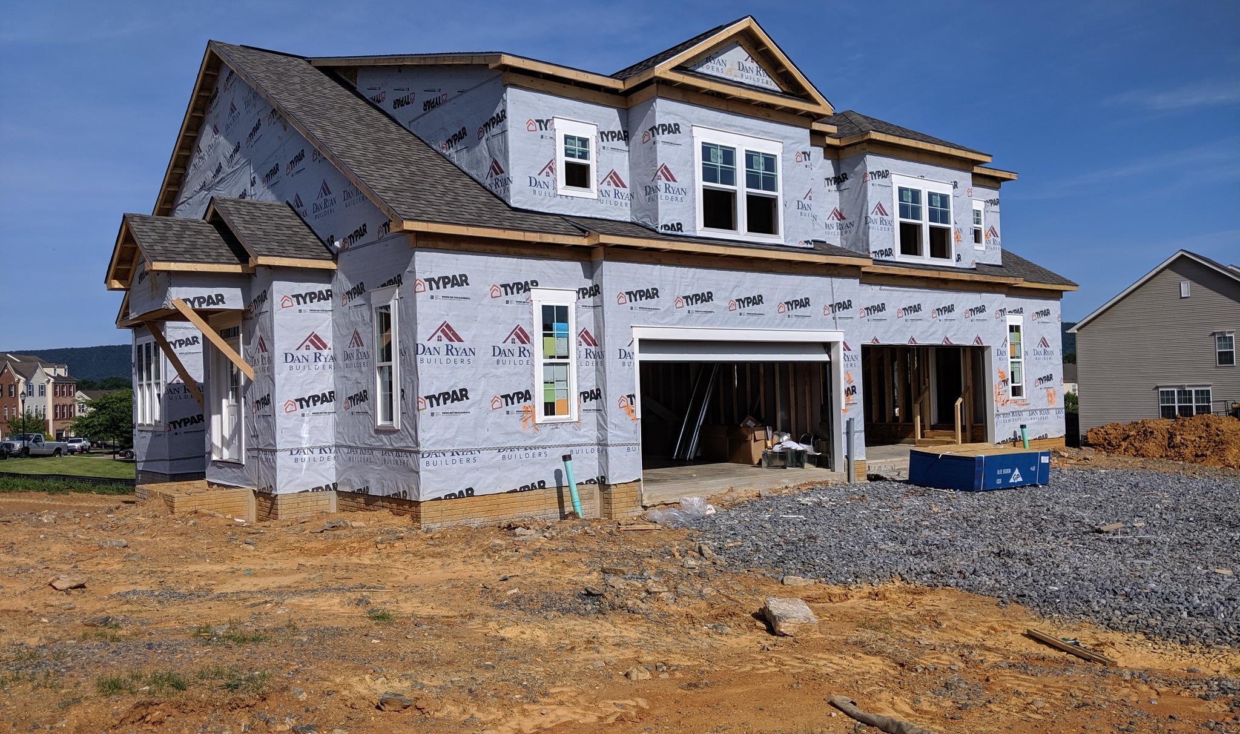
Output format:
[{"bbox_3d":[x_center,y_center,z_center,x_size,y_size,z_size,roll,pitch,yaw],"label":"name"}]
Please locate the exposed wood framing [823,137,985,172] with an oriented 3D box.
[{"bbox_3d":[6.454,-4.555,20.929,4.200,0.290,0.250,0,-2,-36],"label":"exposed wood framing"}]

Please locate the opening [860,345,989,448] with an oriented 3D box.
[{"bbox_3d":[6.677,0.711,20.888,4.550,2.340,0.220,0,-2,-36],"label":"opening"}]

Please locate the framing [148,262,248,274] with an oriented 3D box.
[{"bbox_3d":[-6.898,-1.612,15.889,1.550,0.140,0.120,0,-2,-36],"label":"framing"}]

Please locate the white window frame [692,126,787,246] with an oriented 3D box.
[{"bbox_3d":[2.086,-3.130,16.916,2.090,1.850,0.130,0,-2,-36],"label":"white window frame"}]

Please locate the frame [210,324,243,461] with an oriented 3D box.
[{"bbox_3d":[-6.798,0.452,16.703,0.140,2.370,1.708,0,-2,-40],"label":"frame"}]

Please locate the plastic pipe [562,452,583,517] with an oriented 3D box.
[{"bbox_3d":[-0.697,1.766,14.417,0.130,0.960,0.130,-7,-6,-36],"label":"plastic pipe"}]

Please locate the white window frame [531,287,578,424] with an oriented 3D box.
[{"bbox_3d":[-0.974,-0.177,14.772,0.810,2.030,0.100,0,-2,-36],"label":"white window frame"}]

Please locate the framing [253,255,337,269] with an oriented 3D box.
[{"bbox_3d":[-5.095,-1.614,15.101,1.330,0.165,0.200,0,-2,-36],"label":"framing"}]

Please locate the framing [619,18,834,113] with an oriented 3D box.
[{"bbox_3d":[2.029,-5.413,17.232,4.270,1.420,0.850,0,-2,-36],"label":"framing"}]

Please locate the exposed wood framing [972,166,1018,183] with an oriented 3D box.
[{"bbox_3d":[9.200,-4.761,23.764,2.050,0.140,0.100,0,-2,-36],"label":"exposed wood framing"}]

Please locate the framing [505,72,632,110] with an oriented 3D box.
[{"bbox_3d":[-0.771,-4.528,15.827,2.440,0.240,0.100,0,-2,-36],"label":"framing"}]

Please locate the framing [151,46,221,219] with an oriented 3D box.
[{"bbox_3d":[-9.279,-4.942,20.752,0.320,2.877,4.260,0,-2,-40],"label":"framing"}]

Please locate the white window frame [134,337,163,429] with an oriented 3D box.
[{"bbox_3d":[-10.595,0.364,21.765,0.130,2.100,3.050,0,-2,-36],"label":"white window frame"}]

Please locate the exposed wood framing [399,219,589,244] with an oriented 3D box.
[{"bbox_3d":[-1.764,-1.918,14.062,3.030,0.150,0.140,0,-2,-36],"label":"exposed wood framing"}]

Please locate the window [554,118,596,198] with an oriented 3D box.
[{"bbox_3d":[-0.702,-3.421,15.882,0.845,1.255,0.100,0,-2,-36],"label":"window"}]

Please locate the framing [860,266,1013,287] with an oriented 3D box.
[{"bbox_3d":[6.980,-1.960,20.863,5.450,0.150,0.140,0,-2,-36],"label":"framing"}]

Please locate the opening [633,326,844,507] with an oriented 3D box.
[{"bbox_3d":[2.200,0.707,16.803,4.920,2.660,0.220,0,-2,-36],"label":"opening"}]

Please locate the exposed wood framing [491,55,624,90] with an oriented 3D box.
[{"bbox_3d":[-0.915,-4.672,15.434,2.320,0.150,0.160,0,-2,-36],"label":"exposed wood framing"}]

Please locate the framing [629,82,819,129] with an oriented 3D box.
[{"bbox_3d":[1.953,-4.583,17.354,3.820,0.270,0.850,0,-2,-36],"label":"framing"}]

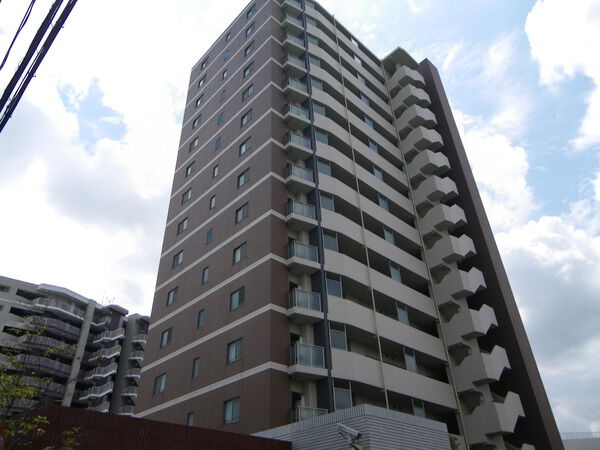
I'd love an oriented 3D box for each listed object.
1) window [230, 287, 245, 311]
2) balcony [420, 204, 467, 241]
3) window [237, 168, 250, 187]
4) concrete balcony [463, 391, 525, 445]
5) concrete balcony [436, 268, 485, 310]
[{"bbox_3d":[-3.328,3.991,25.862,0.160,1.119,1.189,29,-47,-35],"label":"window"},{"bbox_3d":[11.141,-0.106,37.433,3.132,2.813,2.233,29,-47,-35],"label":"balcony"},{"bbox_3d":[-3.680,-3.088,32.048,0.148,1.106,1.136,29,-47,-35],"label":"window"},{"bbox_3d":[11.670,11.621,29.112,3.800,3.050,2.130,29,-47,-35],"label":"concrete balcony"},{"bbox_3d":[11.416,4.597,34.313,2.800,2.400,2.200,23,-43,-30],"label":"concrete balcony"}]

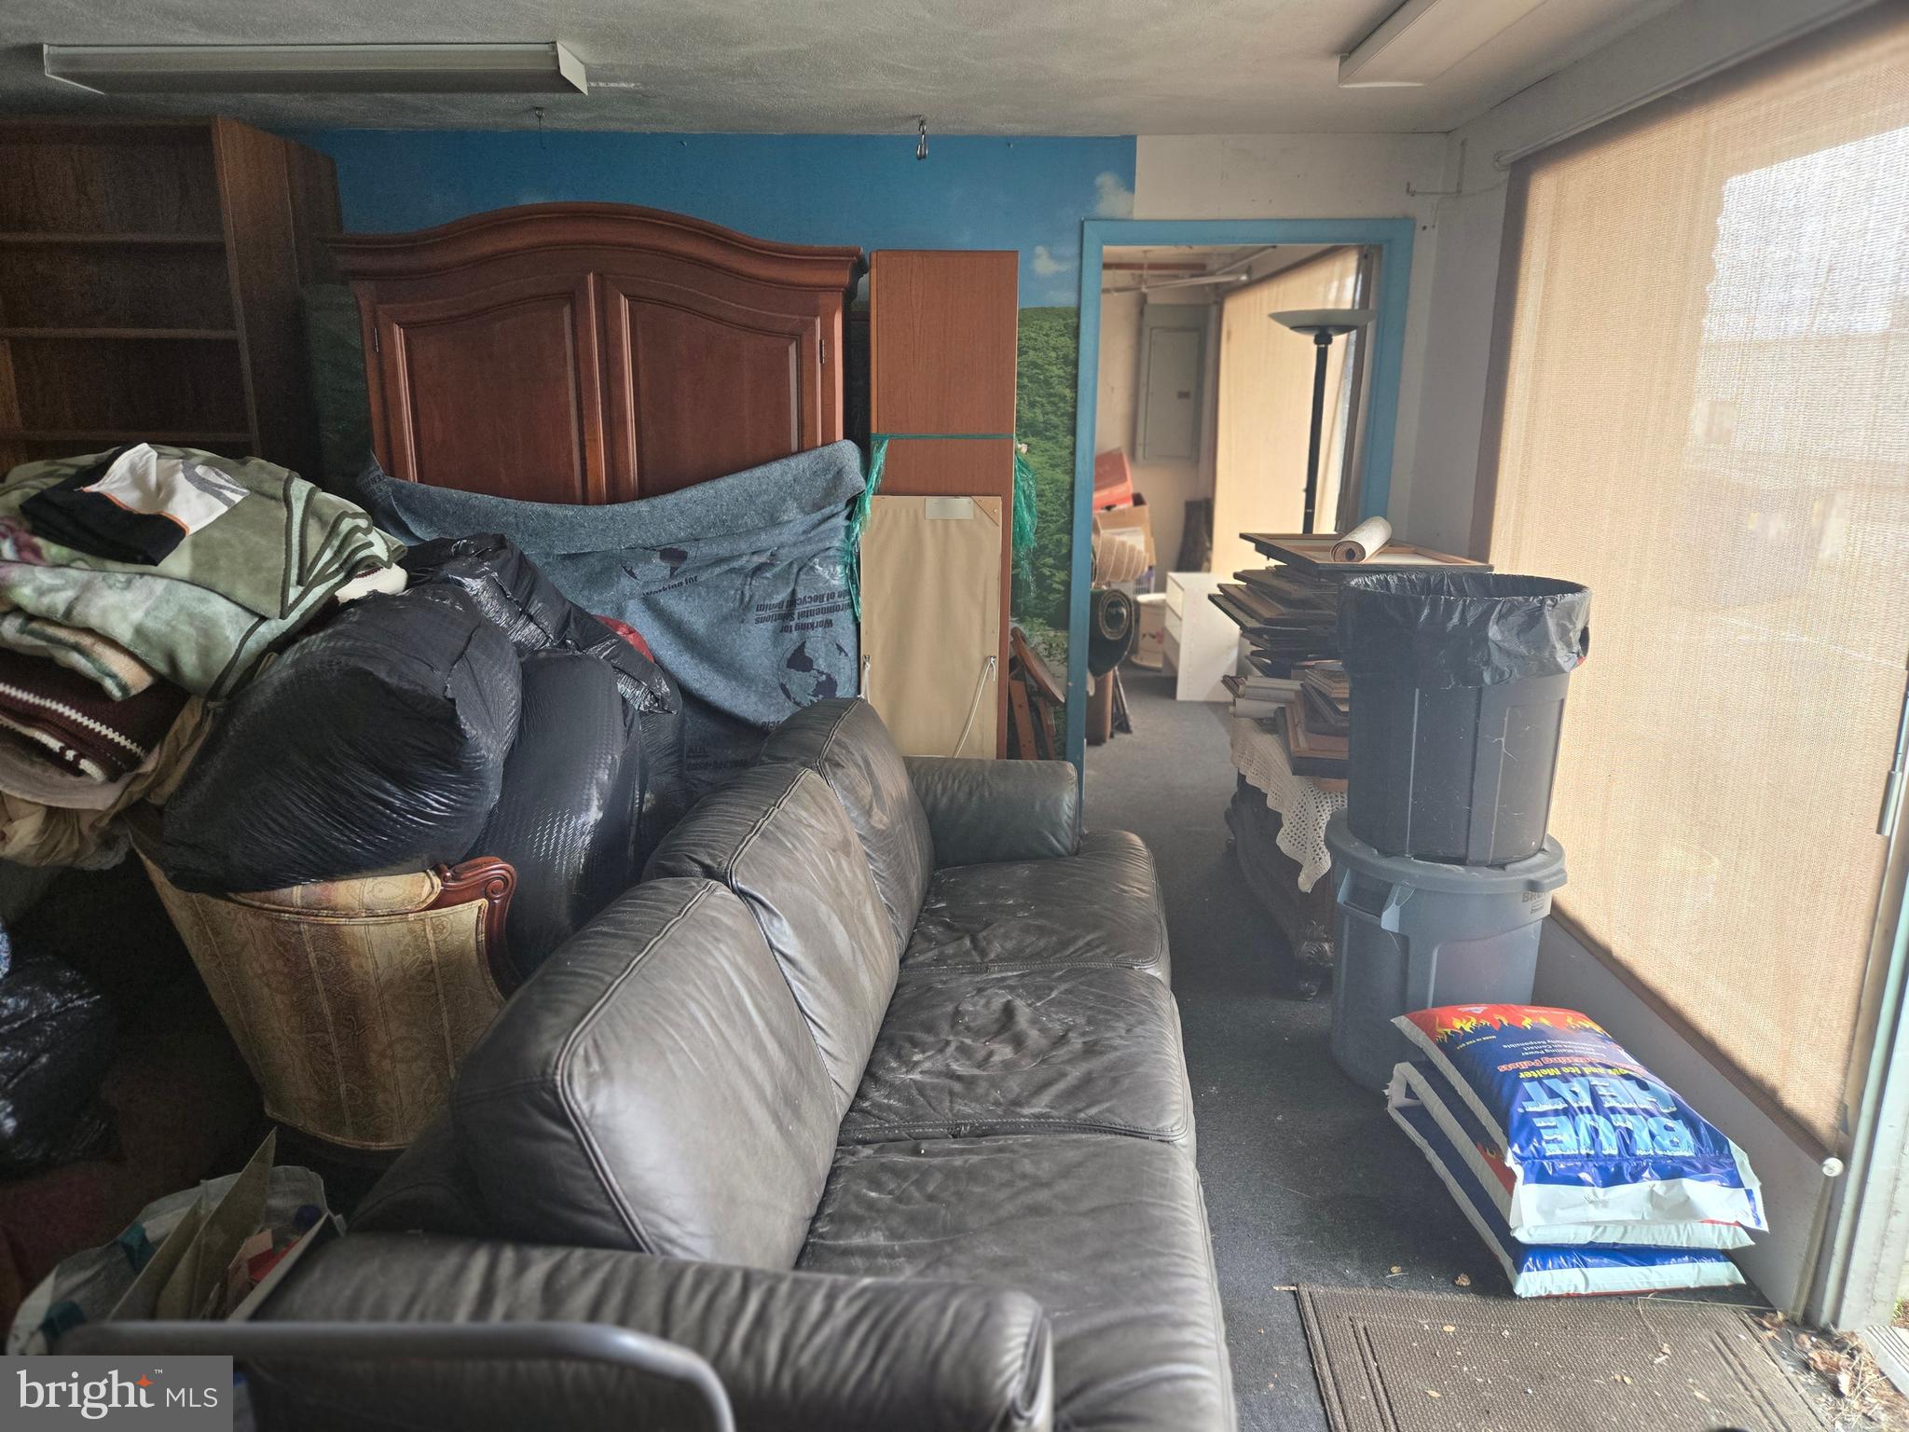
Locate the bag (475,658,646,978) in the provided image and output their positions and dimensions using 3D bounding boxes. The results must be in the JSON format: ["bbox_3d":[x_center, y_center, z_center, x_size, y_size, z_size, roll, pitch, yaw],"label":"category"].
[{"bbox_3d":[-0.887,0.209,2.845,0.430,0.780,0.450,1,15,1],"label":"bag"}]

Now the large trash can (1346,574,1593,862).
[{"bbox_3d":[1.165,0.000,2.966,0.520,0.600,0.520,1,15,1],"label":"large trash can"}]

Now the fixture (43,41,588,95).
[{"bbox_3d":[-1.530,-1.568,3.077,1.220,0.070,0.220,1,15,1],"label":"fixture"}]

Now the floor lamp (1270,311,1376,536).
[{"bbox_3d":[1.257,-0.480,4.554,0.360,1.870,0.360,1,15,1],"label":"floor lamp"}]

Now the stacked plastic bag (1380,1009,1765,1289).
[{"bbox_3d":[1.238,0.844,2.587,0.470,0.320,0.600,-1,15,-3],"label":"stacked plastic bag"}]

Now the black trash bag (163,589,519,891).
[{"bbox_3d":[-1.201,0.040,2.537,0.670,0.600,0.550,1,15,1],"label":"black trash bag"}]

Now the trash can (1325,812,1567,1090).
[{"bbox_3d":[1.160,0.572,3.091,0.530,0.600,0.530,1,15,1],"label":"trash can"}]

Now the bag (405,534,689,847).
[{"bbox_3d":[-0.995,-0.048,3.110,0.700,0.780,0.550,1,15,1],"label":"bag"}]

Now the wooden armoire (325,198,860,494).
[{"bbox_3d":[-0.982,-0.435,3.939,1.440,2.090,0.600,0,15,-1],"label":"wooden armoire"}]

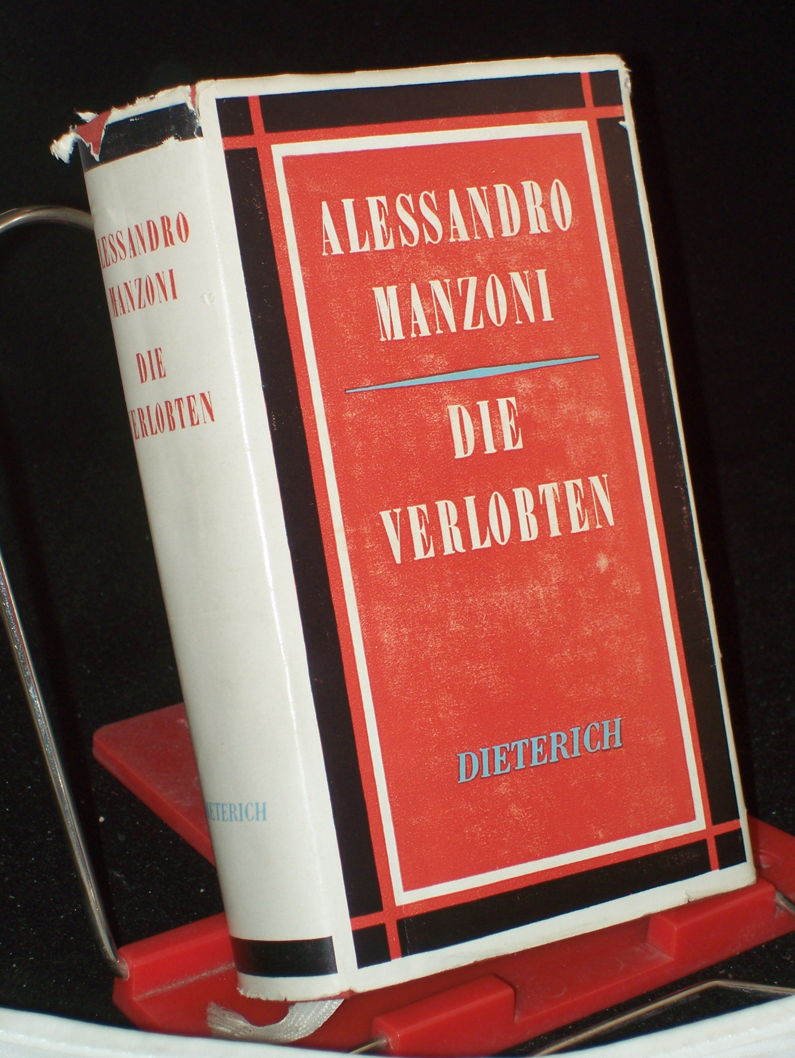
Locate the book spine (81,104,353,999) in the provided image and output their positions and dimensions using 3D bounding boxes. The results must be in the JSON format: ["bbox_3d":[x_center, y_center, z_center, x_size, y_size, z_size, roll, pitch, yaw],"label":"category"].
[{"bbox_3d":[-0.036,0.004,0.620,0.016,0.178,0.042,-9,0,-35],"label":"book spine"}]

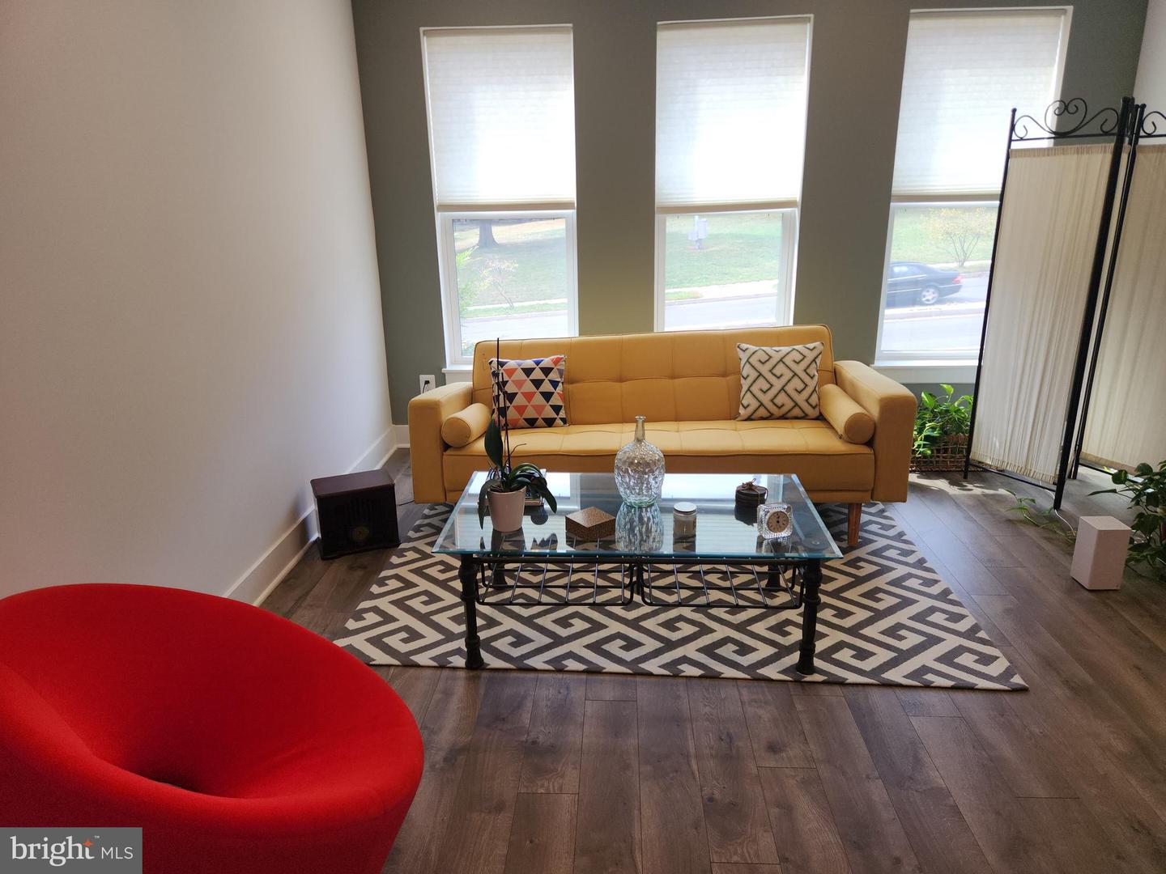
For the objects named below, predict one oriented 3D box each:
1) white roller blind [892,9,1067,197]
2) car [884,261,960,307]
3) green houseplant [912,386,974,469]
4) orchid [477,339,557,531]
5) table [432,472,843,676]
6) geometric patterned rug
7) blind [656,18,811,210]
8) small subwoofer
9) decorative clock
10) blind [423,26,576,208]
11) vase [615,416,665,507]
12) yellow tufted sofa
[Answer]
[{"bbox_3d":[2.120,-1.770,4.188,0.790,0.945,0.050,0,17,3],"label":"white roller blind"},{"bbox_3d":[10.102,-5.156,26.304,4.850,1.440,1.820,-6,17,1],"label":"car"},{"bbox_3d":[1.980,-0.088,4.300,0.490,0.460,0.390,0,17,3],"label":"green houseplant"},{"bbox_3d":[-0.216,-0.002,2.399,0.255,0.605,0.200,0,17,3],"label":"orchid"},{"bbox_3d":[0.174,0.453,2.674,1.215,0.450,0.710,0,17,4],"label":"table"},{"bbox_3d":[0.305,0.525,3.197,2.220,0.010,1.560,0,17,4],"label":"geometric patterned rug"},{"bbox_3d":[0.805,-1.745,4.258,0.790,0.950,0.050,0,17,3],"label":"blind"},{"bbox_3d":[-1.010,0.335,3.429,0.335,0.290,0.235,-9,19,-24],"label":"small subwoofer"},{"bbox_3d":[0.583,0.252,2.374,0.098,0.106,0.050,-4,17,-9],"label":"decorative clock"},{"bbox_3d":[-0.449,-1.751,4.316,0.790,0.945,0.050,0,17,3],"label":"blind"},{"bbox_3d":[0.194,0.076,2.629,0.168,0.304,0.168,0,17,3],"label":"vase"},{"bbox_3d":[0.322,-0.027,3.628,2.070,0.800,0.885,0,17,3],"label":"yellow tufted sofa"}]

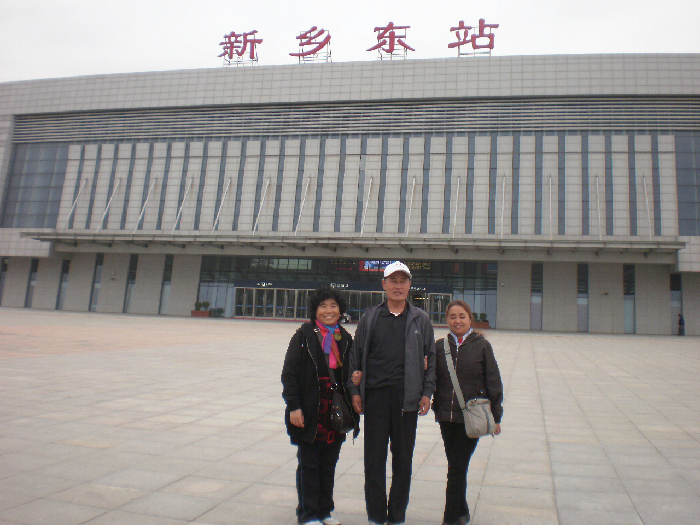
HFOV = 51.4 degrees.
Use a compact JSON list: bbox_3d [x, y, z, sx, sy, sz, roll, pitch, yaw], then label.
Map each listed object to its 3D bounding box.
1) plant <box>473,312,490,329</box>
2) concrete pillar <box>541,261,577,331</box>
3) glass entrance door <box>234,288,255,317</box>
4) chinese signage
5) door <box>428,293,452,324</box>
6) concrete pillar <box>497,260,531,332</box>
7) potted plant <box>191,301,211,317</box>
[{"bbox_3d":[10.385,4.675,58.745,1.800,1.250,0.650,1,-3,14],"label":"plant"},{"bbox_3d":[16.907,2.810,58.605,2.670,5.450,0.900,1,-3,14],"label":"concrete pillar"},{"bbox_3d":[-9.289,3.587,64.424,1.880,2.600,0.200,1,-3,14],"label":"glass entrance door"},{"bbox_3d":[0.245,-20.404,67.326,26.300,3.300,0.600,1,-3,14],"label":"chinese signage"},{"bbox_3d":[7.529,3.923,60.231,1.880,2.600,0.200,1,-3,14],"label":"door"},{"bbox_3d":[13.427,2.734,59.473,2.670,5.450,0.900,1,-3,14],"label":"concrete pillar"},{"bbox_3d":[-13.140,4.183,64.611,1.880,1.250,0.650,1,-3,14],"label":"potted plant"}]

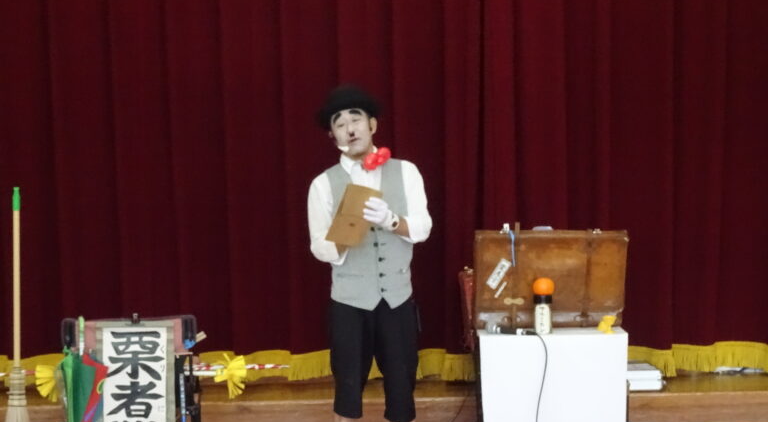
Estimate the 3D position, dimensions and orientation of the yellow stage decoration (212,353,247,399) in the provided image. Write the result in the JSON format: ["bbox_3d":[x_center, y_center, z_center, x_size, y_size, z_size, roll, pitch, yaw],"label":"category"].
[{"bbox_3d":[-0.646,0.696,7.280,0.140,0.190,0.120,0,0,0],"label":"yellow stage decoration"}]

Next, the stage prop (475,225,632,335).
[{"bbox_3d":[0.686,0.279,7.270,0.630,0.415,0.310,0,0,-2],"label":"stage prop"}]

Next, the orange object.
[{"bbox_3d":[0.644,0.305,6.970,0.087,0.076,0.087,0,0,0],"label":"orange object"}]

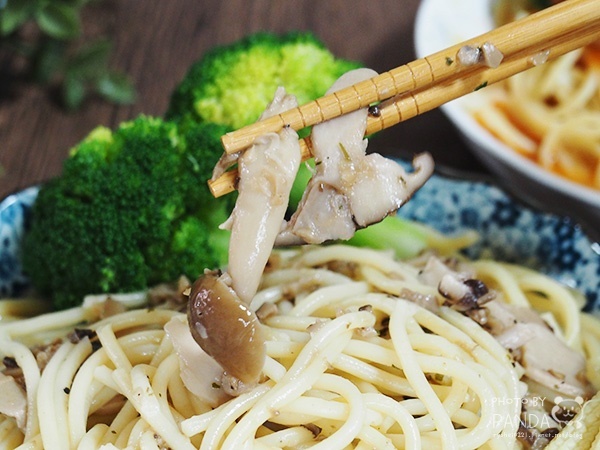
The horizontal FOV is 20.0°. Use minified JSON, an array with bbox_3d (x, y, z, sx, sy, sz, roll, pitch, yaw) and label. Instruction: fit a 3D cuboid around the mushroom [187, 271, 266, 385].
[{"bbox_3d":[-0.017,0.024,0.405,0.013,0.029,0.026,-27,0,-24],"label":"mushroom"}]

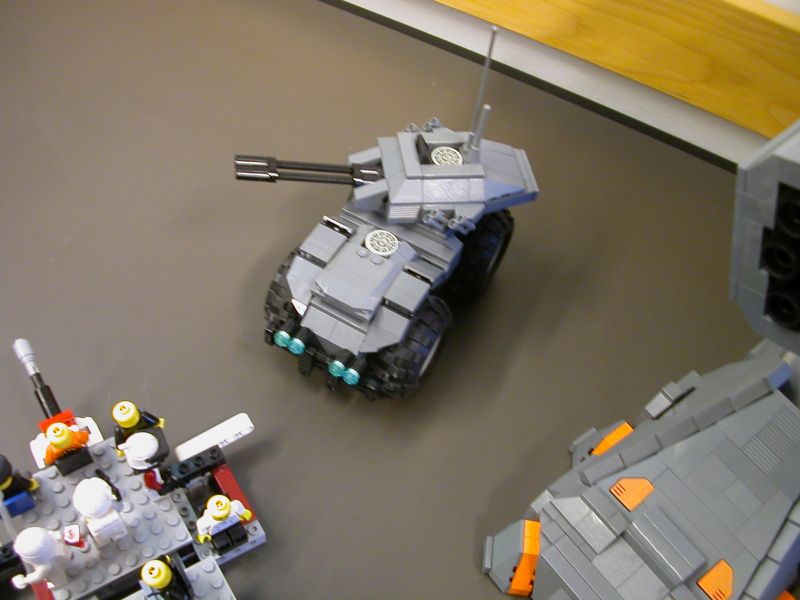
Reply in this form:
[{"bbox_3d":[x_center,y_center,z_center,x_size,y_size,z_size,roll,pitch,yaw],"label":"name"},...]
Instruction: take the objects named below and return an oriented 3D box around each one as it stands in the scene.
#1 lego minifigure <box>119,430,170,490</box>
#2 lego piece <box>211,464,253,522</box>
[{"bbox_3d":[-0.110,0.071,0.372,0.017,0.041,0.022,-26,61,-21],"label":"lego minifigure"},{"bbox_3d":[-0.075,0.090,0.390,0.009,0.009,0.032,-26,61,-21],"label":"lego piece"}]

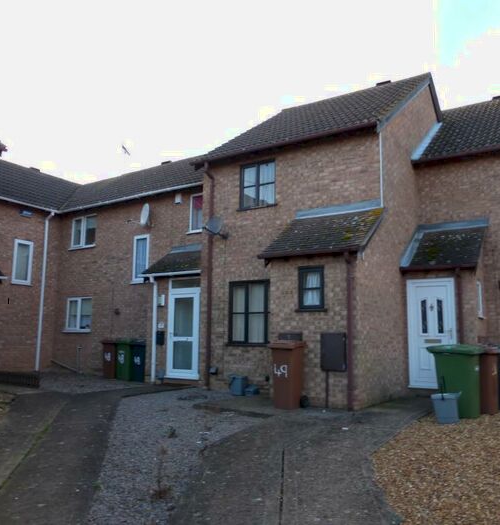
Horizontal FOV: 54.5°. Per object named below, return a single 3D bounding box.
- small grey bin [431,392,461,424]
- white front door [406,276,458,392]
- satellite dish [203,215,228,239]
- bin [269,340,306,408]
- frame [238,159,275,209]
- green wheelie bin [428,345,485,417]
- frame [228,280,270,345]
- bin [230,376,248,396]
[{"bbox_3d":[2.787,2.050,6.895,0.360,0.410,0.330,-4,-9,27],"label":"small grey bin"},{"bbox_3d":[3.559,1.380,9.507,0.907,2.121,0.100,-5,-10,32],"label":"white front door"},{"bbox_3d":[-0.731,-0.764,10.596,0.420,0.470,0.350,-7,-11,43],"label":"satellite dish"},{"bbox_3d":[0.577,1.746,7.591,0.455,1.000,0.530,-5,-10,32],"label":"bin"},{"bbox_3d":[0.181,-1.666,10.518,0.919,1.098,0.100,-5,-10,32],"label":"frame"},{"bbox_3d":[3.256,1.867,7.682,0.720,1.060,0.580,-7,-11,42],"label":"green wheelie bin"},{"bbox_3d":[-0.003,1.048,10.223,1.029,1.359,0.100,-5,-10,32],"label":"frame"},{"bbox_3d":[-0.194,2.368,9.444,0.320,0.410,0.310,8,-11,-41],"label":"bin"}]

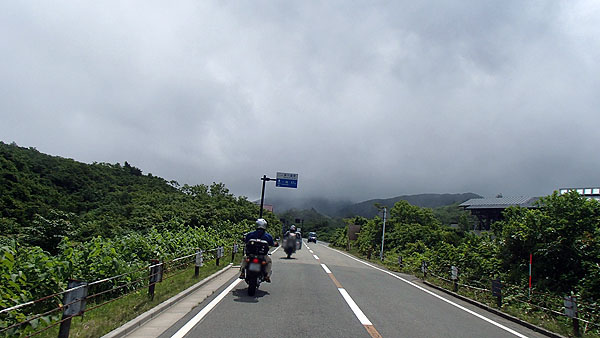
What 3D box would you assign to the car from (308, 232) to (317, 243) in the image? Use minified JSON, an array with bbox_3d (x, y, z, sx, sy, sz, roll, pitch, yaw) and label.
[{"bbox_3d":[2.206,12.061,78.000,1.600,1.800,3.800,4,-8,0],"label":"car"}]

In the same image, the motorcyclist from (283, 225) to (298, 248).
[{"bbox_3d":[-0.479,3.643,23.700,0.780,1.380,0.850,4,-8,0],"label":"motorcyclist"}]

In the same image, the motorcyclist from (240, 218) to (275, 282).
[{"bbox_3d":[-0.966,1.866,10.200,0.770,1.430,0.850,4,-8,0],"label":"motorcyclist"}]

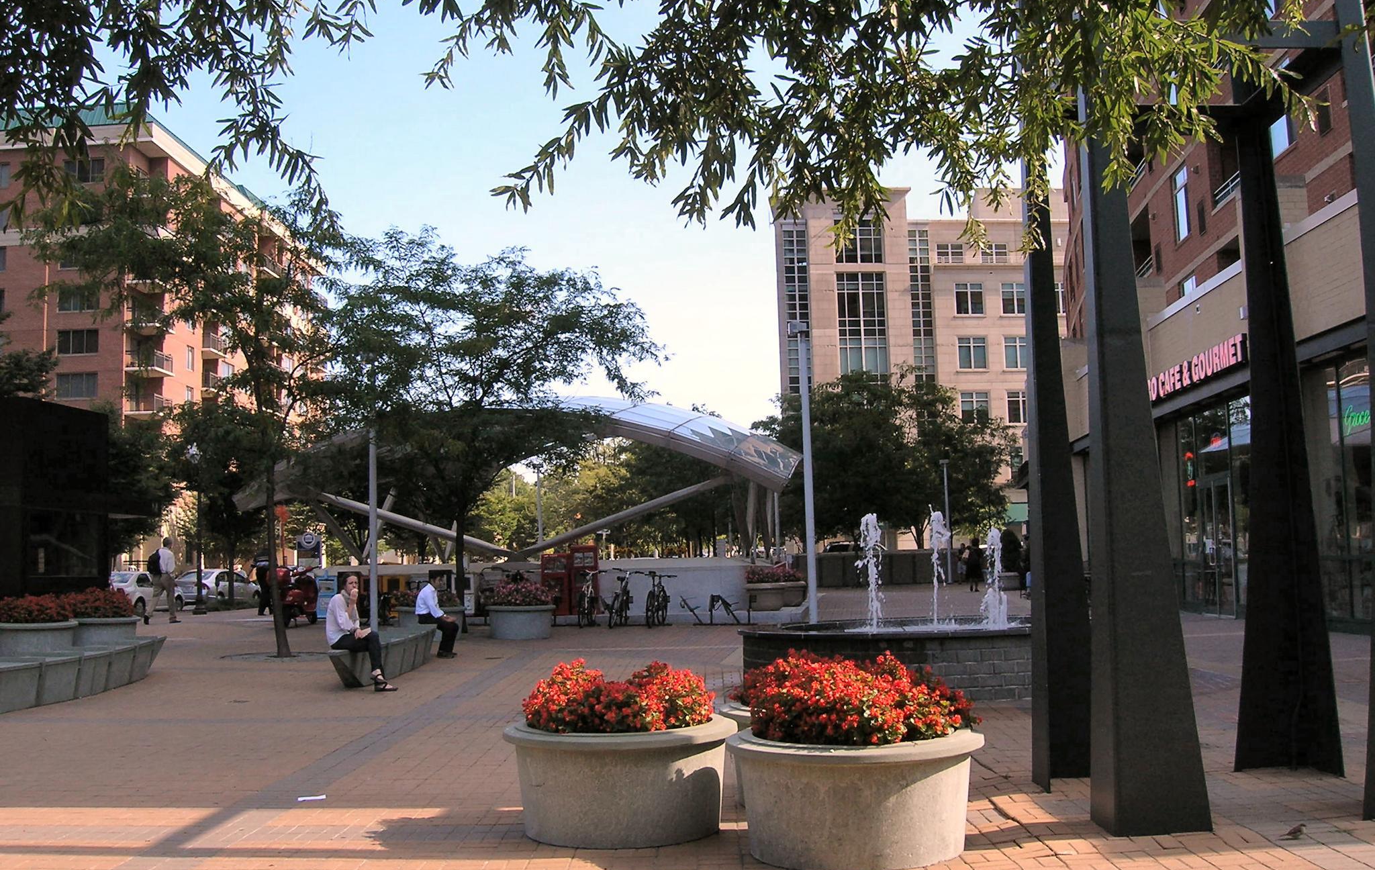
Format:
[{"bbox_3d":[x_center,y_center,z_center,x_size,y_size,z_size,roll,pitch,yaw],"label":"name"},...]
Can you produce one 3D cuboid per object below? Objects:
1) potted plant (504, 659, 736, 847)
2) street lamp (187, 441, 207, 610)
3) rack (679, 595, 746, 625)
[{"bbox_3d":[-0.347,1.624,7.083,1.224,0.867,1.224,-2,-5,0],"label":"potted plant"},{"bbox_3d":[-12.050,2.305,33.300,0.420,4.230,0.420,-2,-5,0],"label":"street lamp"},{"bbox_3d":[0.477,3.297,25.500,1.350,0.580,0.650,-3,-5,10],"label":"rack"}]

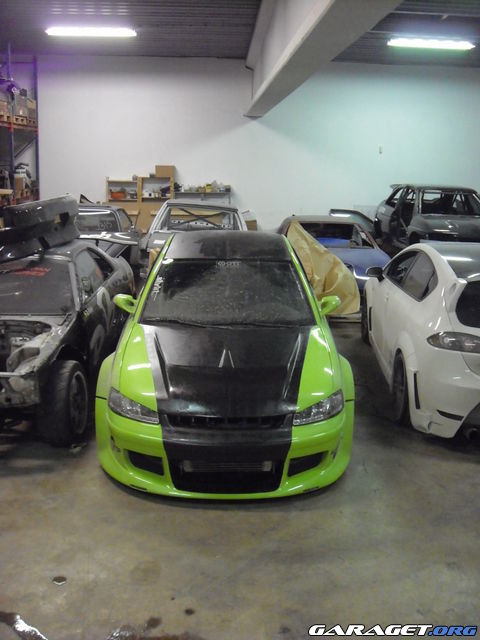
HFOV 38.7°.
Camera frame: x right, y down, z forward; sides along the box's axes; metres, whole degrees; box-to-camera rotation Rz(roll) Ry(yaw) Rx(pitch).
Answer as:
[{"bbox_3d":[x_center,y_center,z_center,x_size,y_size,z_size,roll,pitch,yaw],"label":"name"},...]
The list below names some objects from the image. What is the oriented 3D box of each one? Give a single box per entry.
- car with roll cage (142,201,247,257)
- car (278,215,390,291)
[{"bbox_3d":[-0.650,-1.231,11.508,1.660,1.400,4.200,3,13,-3],"label":"car with roll cage"},{"bbox_3d":[1.289,-1.006,11.013,1.710,1.370,4.350,1,14,-2],"label":"car"}]

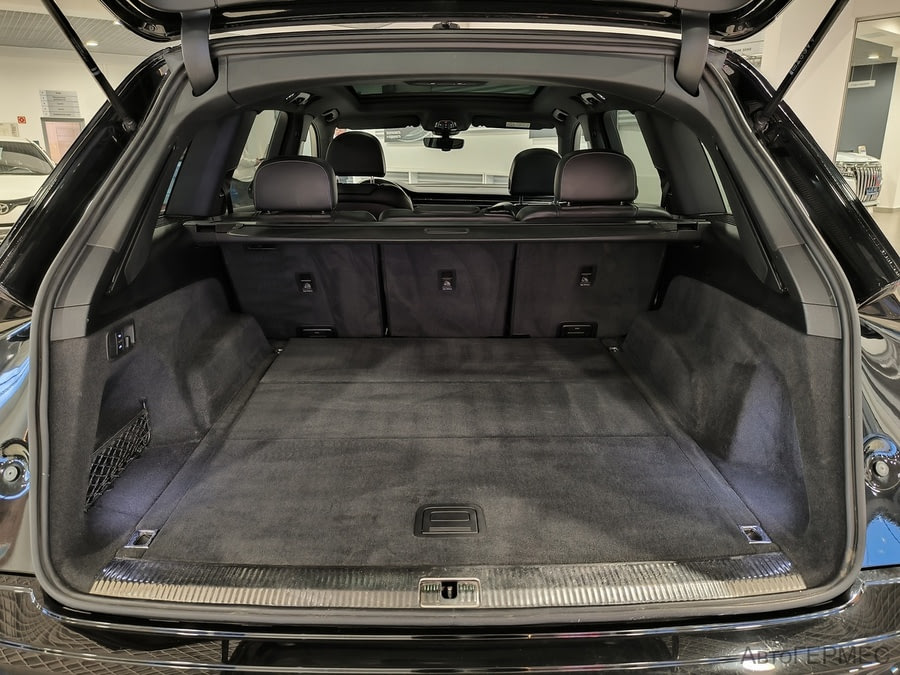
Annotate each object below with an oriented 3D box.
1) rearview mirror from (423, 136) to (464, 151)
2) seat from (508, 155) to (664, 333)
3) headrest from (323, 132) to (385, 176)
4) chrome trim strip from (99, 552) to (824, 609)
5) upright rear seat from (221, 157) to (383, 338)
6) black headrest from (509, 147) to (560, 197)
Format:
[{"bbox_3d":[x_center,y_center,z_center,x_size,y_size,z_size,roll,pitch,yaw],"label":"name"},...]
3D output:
[{"bbox_3d":[-0.033,-1.049,3.380,0.235,0.073,0.050,4,19,14],"label":"rearview mirror"},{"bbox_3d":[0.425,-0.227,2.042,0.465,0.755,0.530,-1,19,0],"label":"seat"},{"bbox_3d":[-0.405,-0.791,2.690,0.253,0.190,0.125,-1,19,0],"label":"headrest"},{"bbox_3d":[-0.004,0.387,0.995,1.110,0.038,0.092,-1,19,0],"label":"chrome trim strip"},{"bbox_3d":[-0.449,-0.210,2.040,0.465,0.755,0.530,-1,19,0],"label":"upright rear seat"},{"bbox_3d":[0.379,-0.695,2.630,0.253,0.195,0.125,-1,19,0],"label":"black headrest"}]

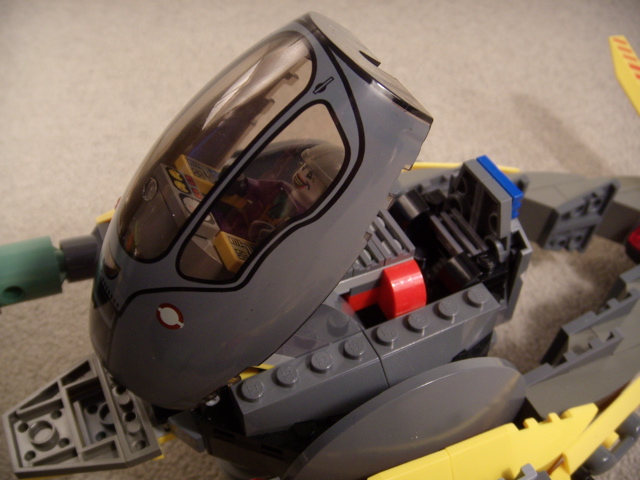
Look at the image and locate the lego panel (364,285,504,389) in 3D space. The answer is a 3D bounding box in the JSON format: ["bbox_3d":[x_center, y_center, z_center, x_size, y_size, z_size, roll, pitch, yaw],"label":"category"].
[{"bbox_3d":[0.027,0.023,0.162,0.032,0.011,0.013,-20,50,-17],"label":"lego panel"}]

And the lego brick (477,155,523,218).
[{"bbox_3d":[0.044,-0.013,0.174,0.003,0.008,0.016,-24,51,-12],"label":"lego brick"}]

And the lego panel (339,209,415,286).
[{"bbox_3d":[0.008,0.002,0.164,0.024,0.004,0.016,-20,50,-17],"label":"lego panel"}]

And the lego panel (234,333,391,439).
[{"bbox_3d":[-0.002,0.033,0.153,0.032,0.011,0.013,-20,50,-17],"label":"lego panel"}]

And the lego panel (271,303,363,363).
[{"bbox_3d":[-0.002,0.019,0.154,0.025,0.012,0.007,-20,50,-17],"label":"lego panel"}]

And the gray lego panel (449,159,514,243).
[{"bbox_3d":[0.041,-0.009,0.176,0.004,0.017,0.019,-24,51,-12],"label":"gray lego panel"}]

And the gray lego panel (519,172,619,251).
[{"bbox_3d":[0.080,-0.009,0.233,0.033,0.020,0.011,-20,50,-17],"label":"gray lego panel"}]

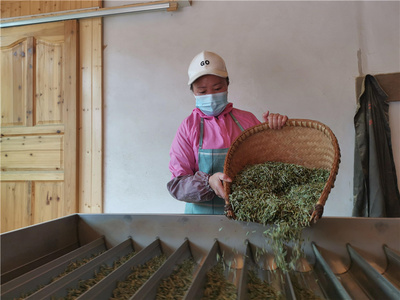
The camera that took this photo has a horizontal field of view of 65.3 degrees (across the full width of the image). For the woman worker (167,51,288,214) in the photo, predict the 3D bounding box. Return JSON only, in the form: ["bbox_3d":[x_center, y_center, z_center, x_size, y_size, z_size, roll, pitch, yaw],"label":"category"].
[{"bbox_3d":[0.100,0.355,1.390,0.520,1.590,0.480,0,-1,-5],"label":"woman worker"}]

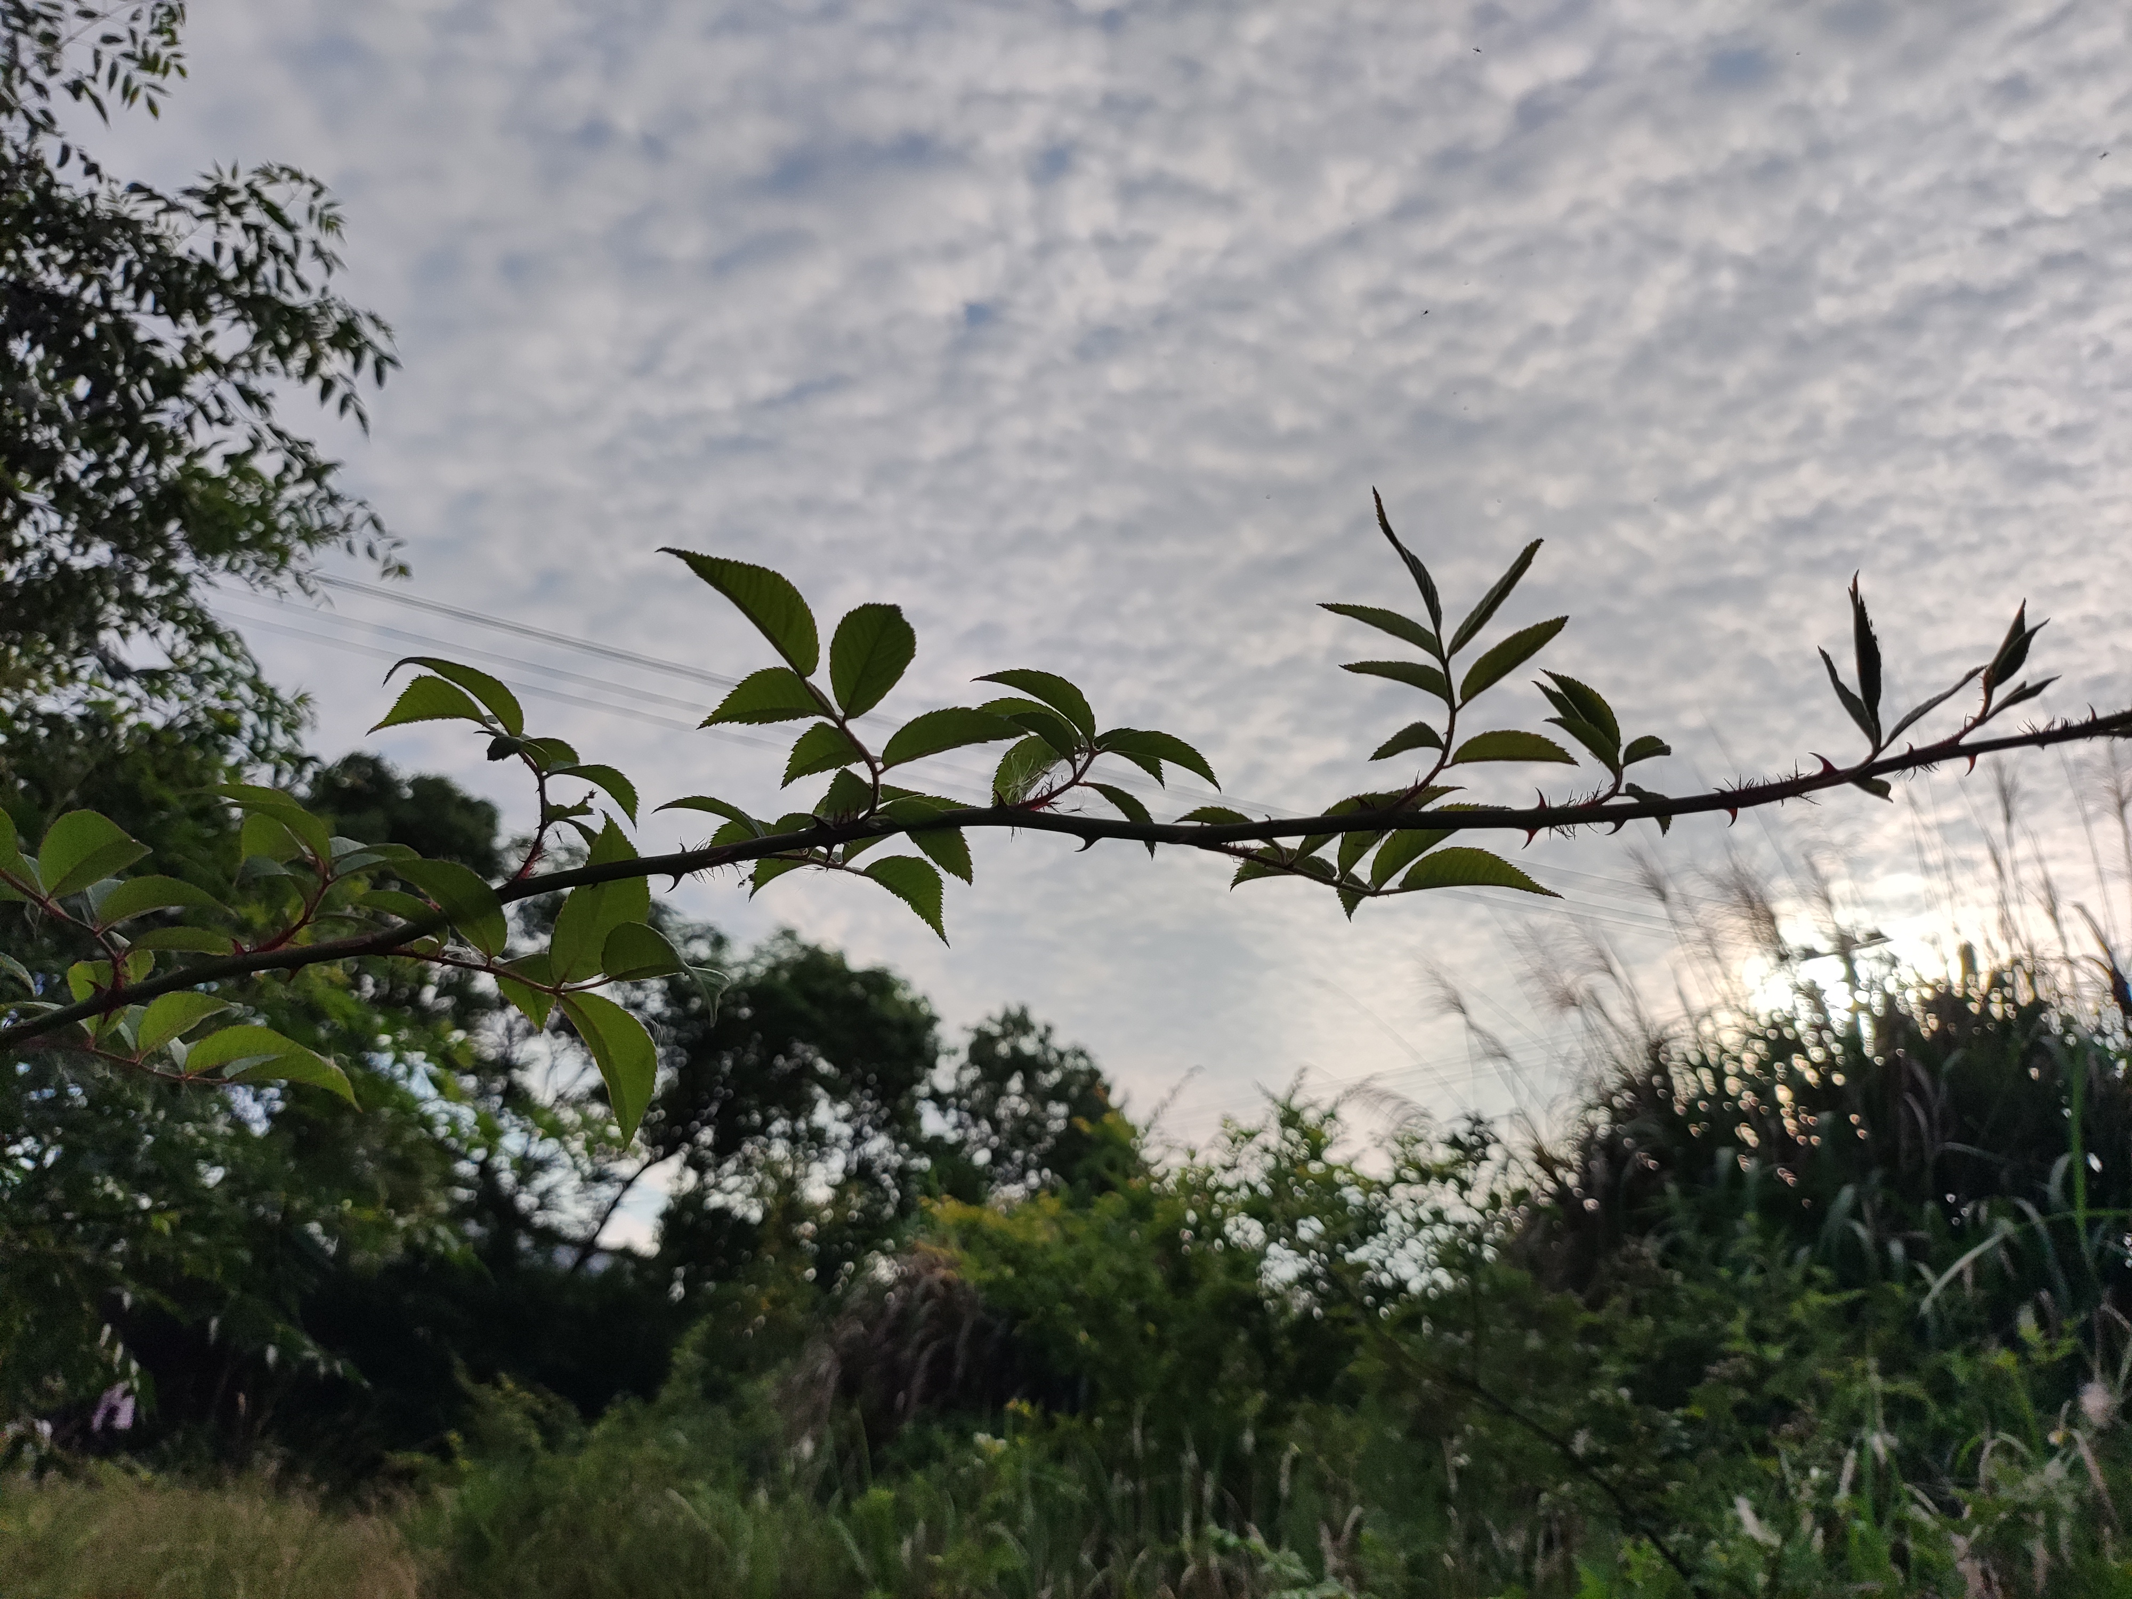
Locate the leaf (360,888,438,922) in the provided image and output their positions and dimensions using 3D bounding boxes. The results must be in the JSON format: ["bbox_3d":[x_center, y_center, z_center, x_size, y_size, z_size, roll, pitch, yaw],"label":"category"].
[{"bbox_3d":[-0.165,0.029,0.382,0.023,0.006,0.015,29,-49,6],"label":"leaf"}]

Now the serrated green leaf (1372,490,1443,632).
[{"bbox_3d":[0.094,-0.065,0.420,0.006,0.046,0.012,-23,-8,0],"label":"serrated green leaf"}]

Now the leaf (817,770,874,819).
[{"bbox_3d":[-0.056,-0.002,0.392,0.015,0.017,0.005,3,28,39],"label":"leaf"}]

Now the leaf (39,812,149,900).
[{"bbox_3d":[-0.274,0.017,0.435,0.035,0.008,0.021,-24,-66,10],"label":"leaf"}]

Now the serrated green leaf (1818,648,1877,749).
[{"bbox_3d":[0.223,-0.029,0.440,0.006,0.031,0.008,-19,-10,-45],"label":"serrated green leaf"}]

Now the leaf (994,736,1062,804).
[{"bbox_3d":[-0.010,-0.008,0.393,0.025,0.006,0.017,-41,-45,17],"label":"leaf"}]

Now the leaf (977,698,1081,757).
[{"bbox_3d":[-0.011,-0.021,0.460,0.031,0.007,0.017,20,-28,0],"label":"leaf"}]

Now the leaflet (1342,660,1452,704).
[{"bbox_3d":[0.090,-0.033,0.420,0.031,0.005,0.013,18,-19,0],"label":"leaflet"}]

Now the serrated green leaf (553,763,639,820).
[{"bbox_3d":[-0.122,-0.003,0.405,0.026,0.007,0.012,32,-21,0],"label":"serrated green leaf"}]

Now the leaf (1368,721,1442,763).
[{"bbox_3d":[0.102,-0.017,0.460,0.023,0.005,0.012,-11,-30,0],"label":"leaf"}]

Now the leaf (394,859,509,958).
[{"bbox_3d":[-0.156,0.027,0.390,0.018,0.006,0.037,-30,-60,13],"label":"leaf"}]

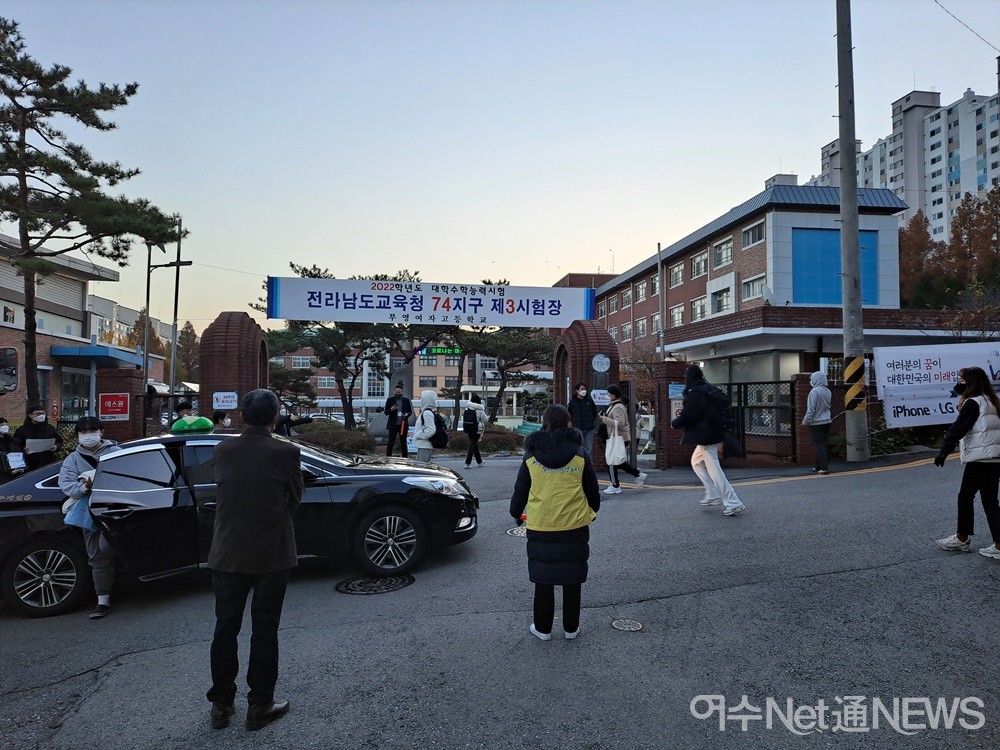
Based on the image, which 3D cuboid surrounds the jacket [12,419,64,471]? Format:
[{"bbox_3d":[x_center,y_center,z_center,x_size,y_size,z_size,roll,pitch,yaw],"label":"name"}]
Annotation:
[{"bbox_3d":[-5.725,0.927,8.589,0.600,0.800,0.400,1,-2,-37],"label":"jacket"}]

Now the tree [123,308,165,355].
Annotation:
[{"bbox_3d":[-30.679,-1.168,60.000,4.000,9.600,4.000,0,-2,0],"label":"tree"}]

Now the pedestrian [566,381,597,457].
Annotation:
[{"bbox_3d":[1.564,1.026,13.142,0.560,1.730,0.360,1,-3,-12],"label":"pedestrian"}]

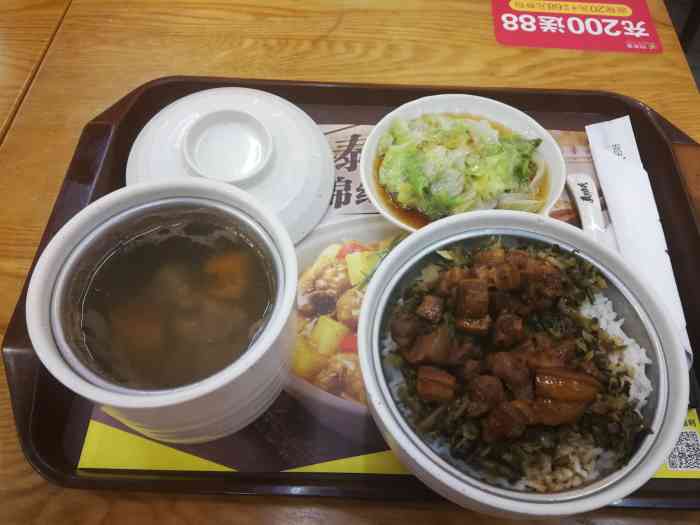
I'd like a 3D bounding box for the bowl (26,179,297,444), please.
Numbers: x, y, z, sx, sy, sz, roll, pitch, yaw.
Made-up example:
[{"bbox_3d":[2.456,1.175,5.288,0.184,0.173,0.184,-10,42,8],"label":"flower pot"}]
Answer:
[{"bbox_3d":[-0.092,0.031,0.305,0.128,0.087,0.128,1,59,-2],"label":"bowl"}]

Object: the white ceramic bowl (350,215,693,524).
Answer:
[{"bbox_3d":[0.085,0.057,0.306,0.163,0.072,0.163,1,59,-2],"label":"white ceramic bowl"}]

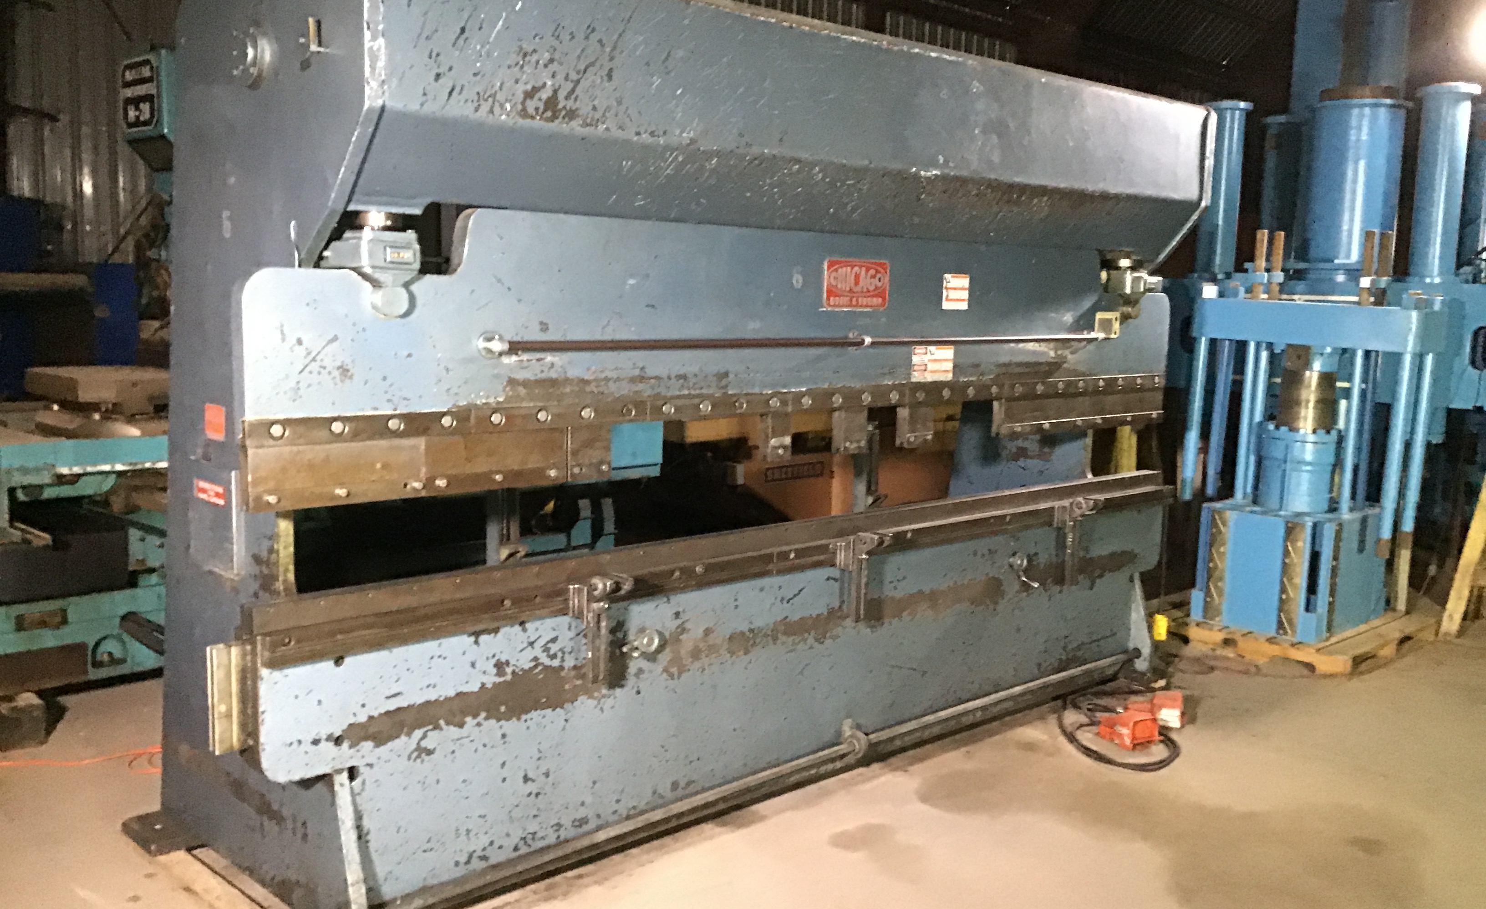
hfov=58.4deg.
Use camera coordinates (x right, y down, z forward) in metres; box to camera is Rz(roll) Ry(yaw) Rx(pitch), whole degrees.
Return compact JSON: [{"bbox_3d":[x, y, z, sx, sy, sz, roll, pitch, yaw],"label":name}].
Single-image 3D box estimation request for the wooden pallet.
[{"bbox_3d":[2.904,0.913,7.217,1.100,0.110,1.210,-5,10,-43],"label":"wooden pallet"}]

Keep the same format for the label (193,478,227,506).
[{"bbox_3d":[-1.550,0.111,3.871,0.004,0.056,0.232,-5,10,-43],"label":"label"}]

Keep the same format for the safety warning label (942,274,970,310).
[{"bbox_3d":[0.805,-0.612,5.019,0.156,0.132,0.004,-5,10,-43],"label":"safety warning label"}]

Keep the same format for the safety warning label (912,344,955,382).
[{"bbox_3d":[0.711,-0.338,4.974,0.244,0.129,0.004,-5,10,-43],"label":"safety warning label"}]

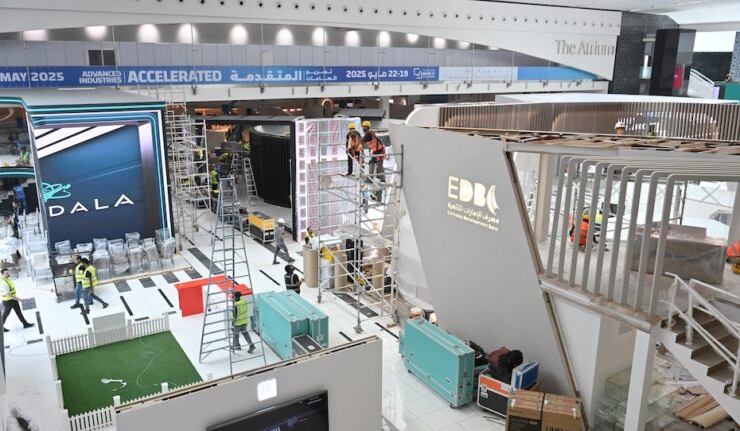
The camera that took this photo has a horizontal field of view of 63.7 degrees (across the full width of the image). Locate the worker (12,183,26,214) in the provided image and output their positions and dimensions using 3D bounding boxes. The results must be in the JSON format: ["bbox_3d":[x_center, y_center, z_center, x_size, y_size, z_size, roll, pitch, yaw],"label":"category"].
[{"bbox_3d":[-16.732,-0.788,28.275,0.550,1.730,0.400,-9,17,-31],"label":"worker"}]

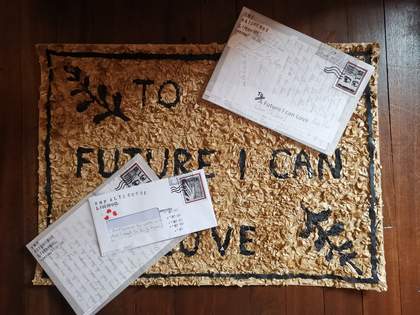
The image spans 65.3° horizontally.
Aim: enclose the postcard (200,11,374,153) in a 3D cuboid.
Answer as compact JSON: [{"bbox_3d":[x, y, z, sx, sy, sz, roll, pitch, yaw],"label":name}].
[{"bbox_3d":[0.143,-0.137,0.595,0.260,0.005,0.178,25,90,1],"label":"postcard"}]

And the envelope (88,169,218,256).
[{"bbox_3d":[-0.103,0.102,0.600,0.220,0.005,0.109,-15,89,0],"label":"envelope"}]

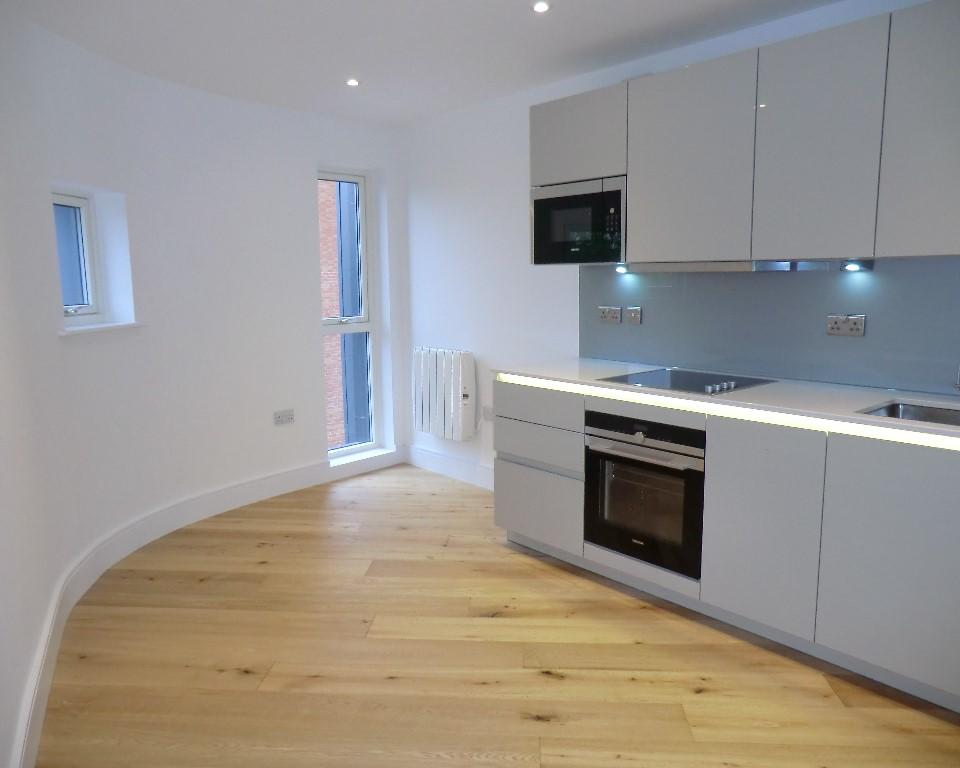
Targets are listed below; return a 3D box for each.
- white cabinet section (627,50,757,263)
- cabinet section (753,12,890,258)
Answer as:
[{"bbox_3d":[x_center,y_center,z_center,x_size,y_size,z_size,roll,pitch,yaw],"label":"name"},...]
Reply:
[{"bbox_3d":[0.984,-0.926,3.056,0.346,0.784,0.600,-9,12,-41],"label":"white cabinet section"},{"bbox_3d":[1.333,-0.871,2.668,0.346,0.784,0.451,-9,12,-41],"label":"cabinet section"}]

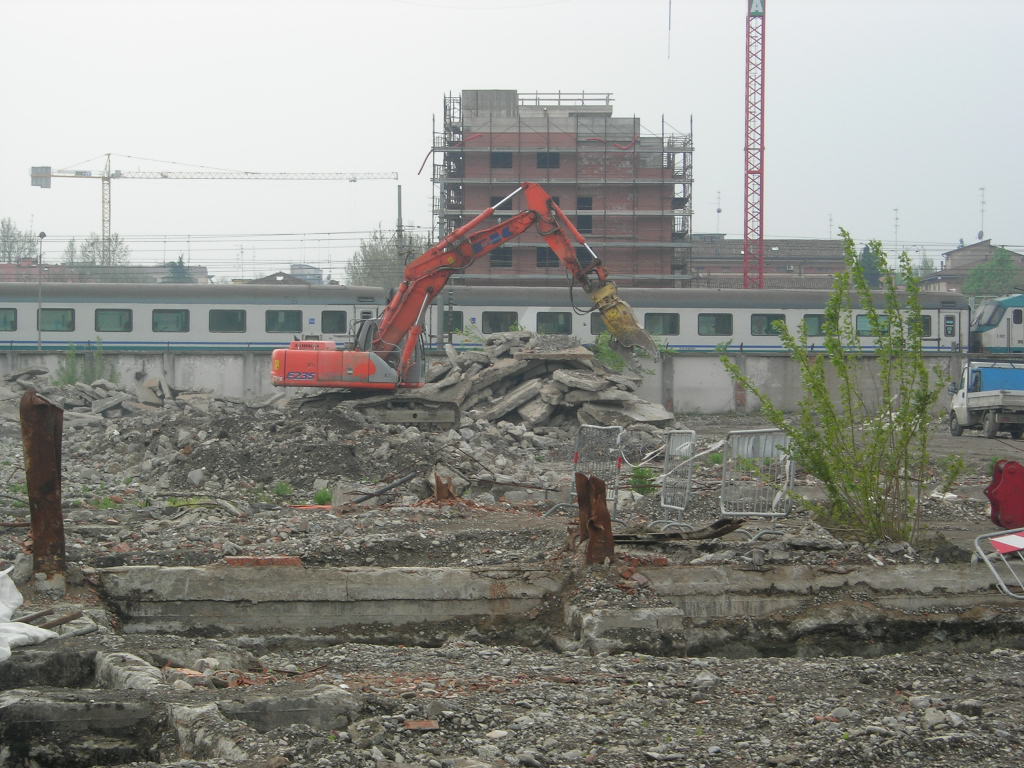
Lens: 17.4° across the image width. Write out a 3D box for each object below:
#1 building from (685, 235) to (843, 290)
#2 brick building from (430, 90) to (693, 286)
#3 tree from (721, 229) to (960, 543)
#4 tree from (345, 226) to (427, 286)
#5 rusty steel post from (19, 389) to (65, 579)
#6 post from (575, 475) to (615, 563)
[{"bbox_3d":[20.773,-5.800,275.000,14.500,12.900,11.000,0,0,0],"label":"building"},{"bbox_3d":[3.213,-8.991,217.000,16.500,19.600,12.500,0,0,0],"label":"brick building"},{"bbox_3d":[3.263,0.015,33.200,2.350,3.120,2.100,0,0,0],"label":"tree"},{"bbox_3d":[-7.205,-4.054,195.000,5.000,10.200,4.800,0,0,0],"label":"tree"},{"bbox_3d":[-3.871,0.819,27.500,0.350,1.560,0.280,0,0,0],"label":"rusty steel post"},{"bbox_3d":[0.726,1.183,29.400,0.330,0.810,0.270,0,0,0],"label":"post"}]

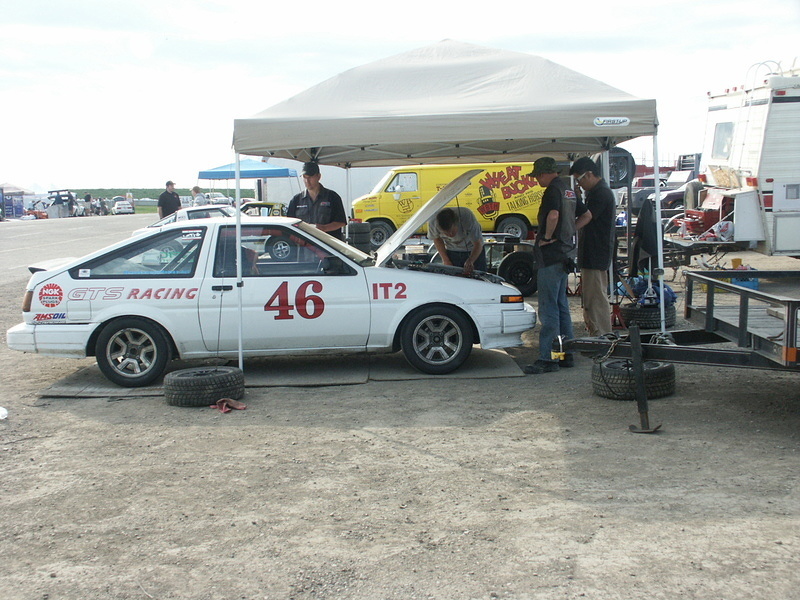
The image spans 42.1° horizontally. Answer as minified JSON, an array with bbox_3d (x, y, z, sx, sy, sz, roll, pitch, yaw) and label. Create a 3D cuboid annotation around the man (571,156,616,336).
[{"bbox_3d":[1.776,-0.459,9.560,0.440,1.730,0.510,-2,6,3],"label":"man"}]

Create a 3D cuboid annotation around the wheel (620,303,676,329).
[{"bbox_3d":[2.556,0.159,10.764,0.590,0.200,0.590,-2,6,0],"label":"wheel"}]

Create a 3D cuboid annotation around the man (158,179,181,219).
[{"bbox_3d":[-5.362,-1.833,24.324,0.380,1.840,0.560,4,8,45],"label":"man"}]

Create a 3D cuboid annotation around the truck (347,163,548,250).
[{"bbox_3d":[1.442,-2.449,26.494,5.100,2.020,2.020,-2,6,-5],"label":"truck"}]

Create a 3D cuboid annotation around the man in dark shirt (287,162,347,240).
[{"bbox_3d":[-0.816,-0.484,10.353,0.600,1.780,0.420,0,6,14],"label":"man in dark shirt"}]

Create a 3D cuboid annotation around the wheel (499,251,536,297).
[{"bbox_3d":[1.599,-0.354,13.944,0.620,0.620,0.220,-2,6,3],"label":"wheel"}]

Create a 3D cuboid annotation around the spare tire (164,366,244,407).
[{"bbox_3d":[-1.421,0.619,7.601,0.590,0.200,0.590,-5,6,0],"label":"spare tire"}]

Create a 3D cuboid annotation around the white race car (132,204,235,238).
[{"bbox_3d":[-3.596,-1.382,22.265,4.250,1.260,1.670,-1,6,8],"label":"white race car"}]

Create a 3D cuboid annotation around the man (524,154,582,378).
[{"bbox_3d":[1.241,-0.298,8.288,0.460,1.710,0.530,0,6,21],"label":"man"}]

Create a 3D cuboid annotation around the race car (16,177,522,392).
[{"bbox_3d":[-1.032,-0.225,8.912,4.270,1.580,1.640,-2,6,-4],"label":"race car"}]

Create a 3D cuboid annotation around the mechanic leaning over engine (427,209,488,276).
[{"bbox_3d":[0.572,-0.258,9.979,0.620,1.320,0.950,-1,6,11],"label":"mechanic leaning over engine"}]

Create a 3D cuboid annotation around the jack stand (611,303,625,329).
[{"bbox_3d":[2.206,0.141,10.660,0.190,0.280,0.190,-1,6,3],"label":"jack stand"}]

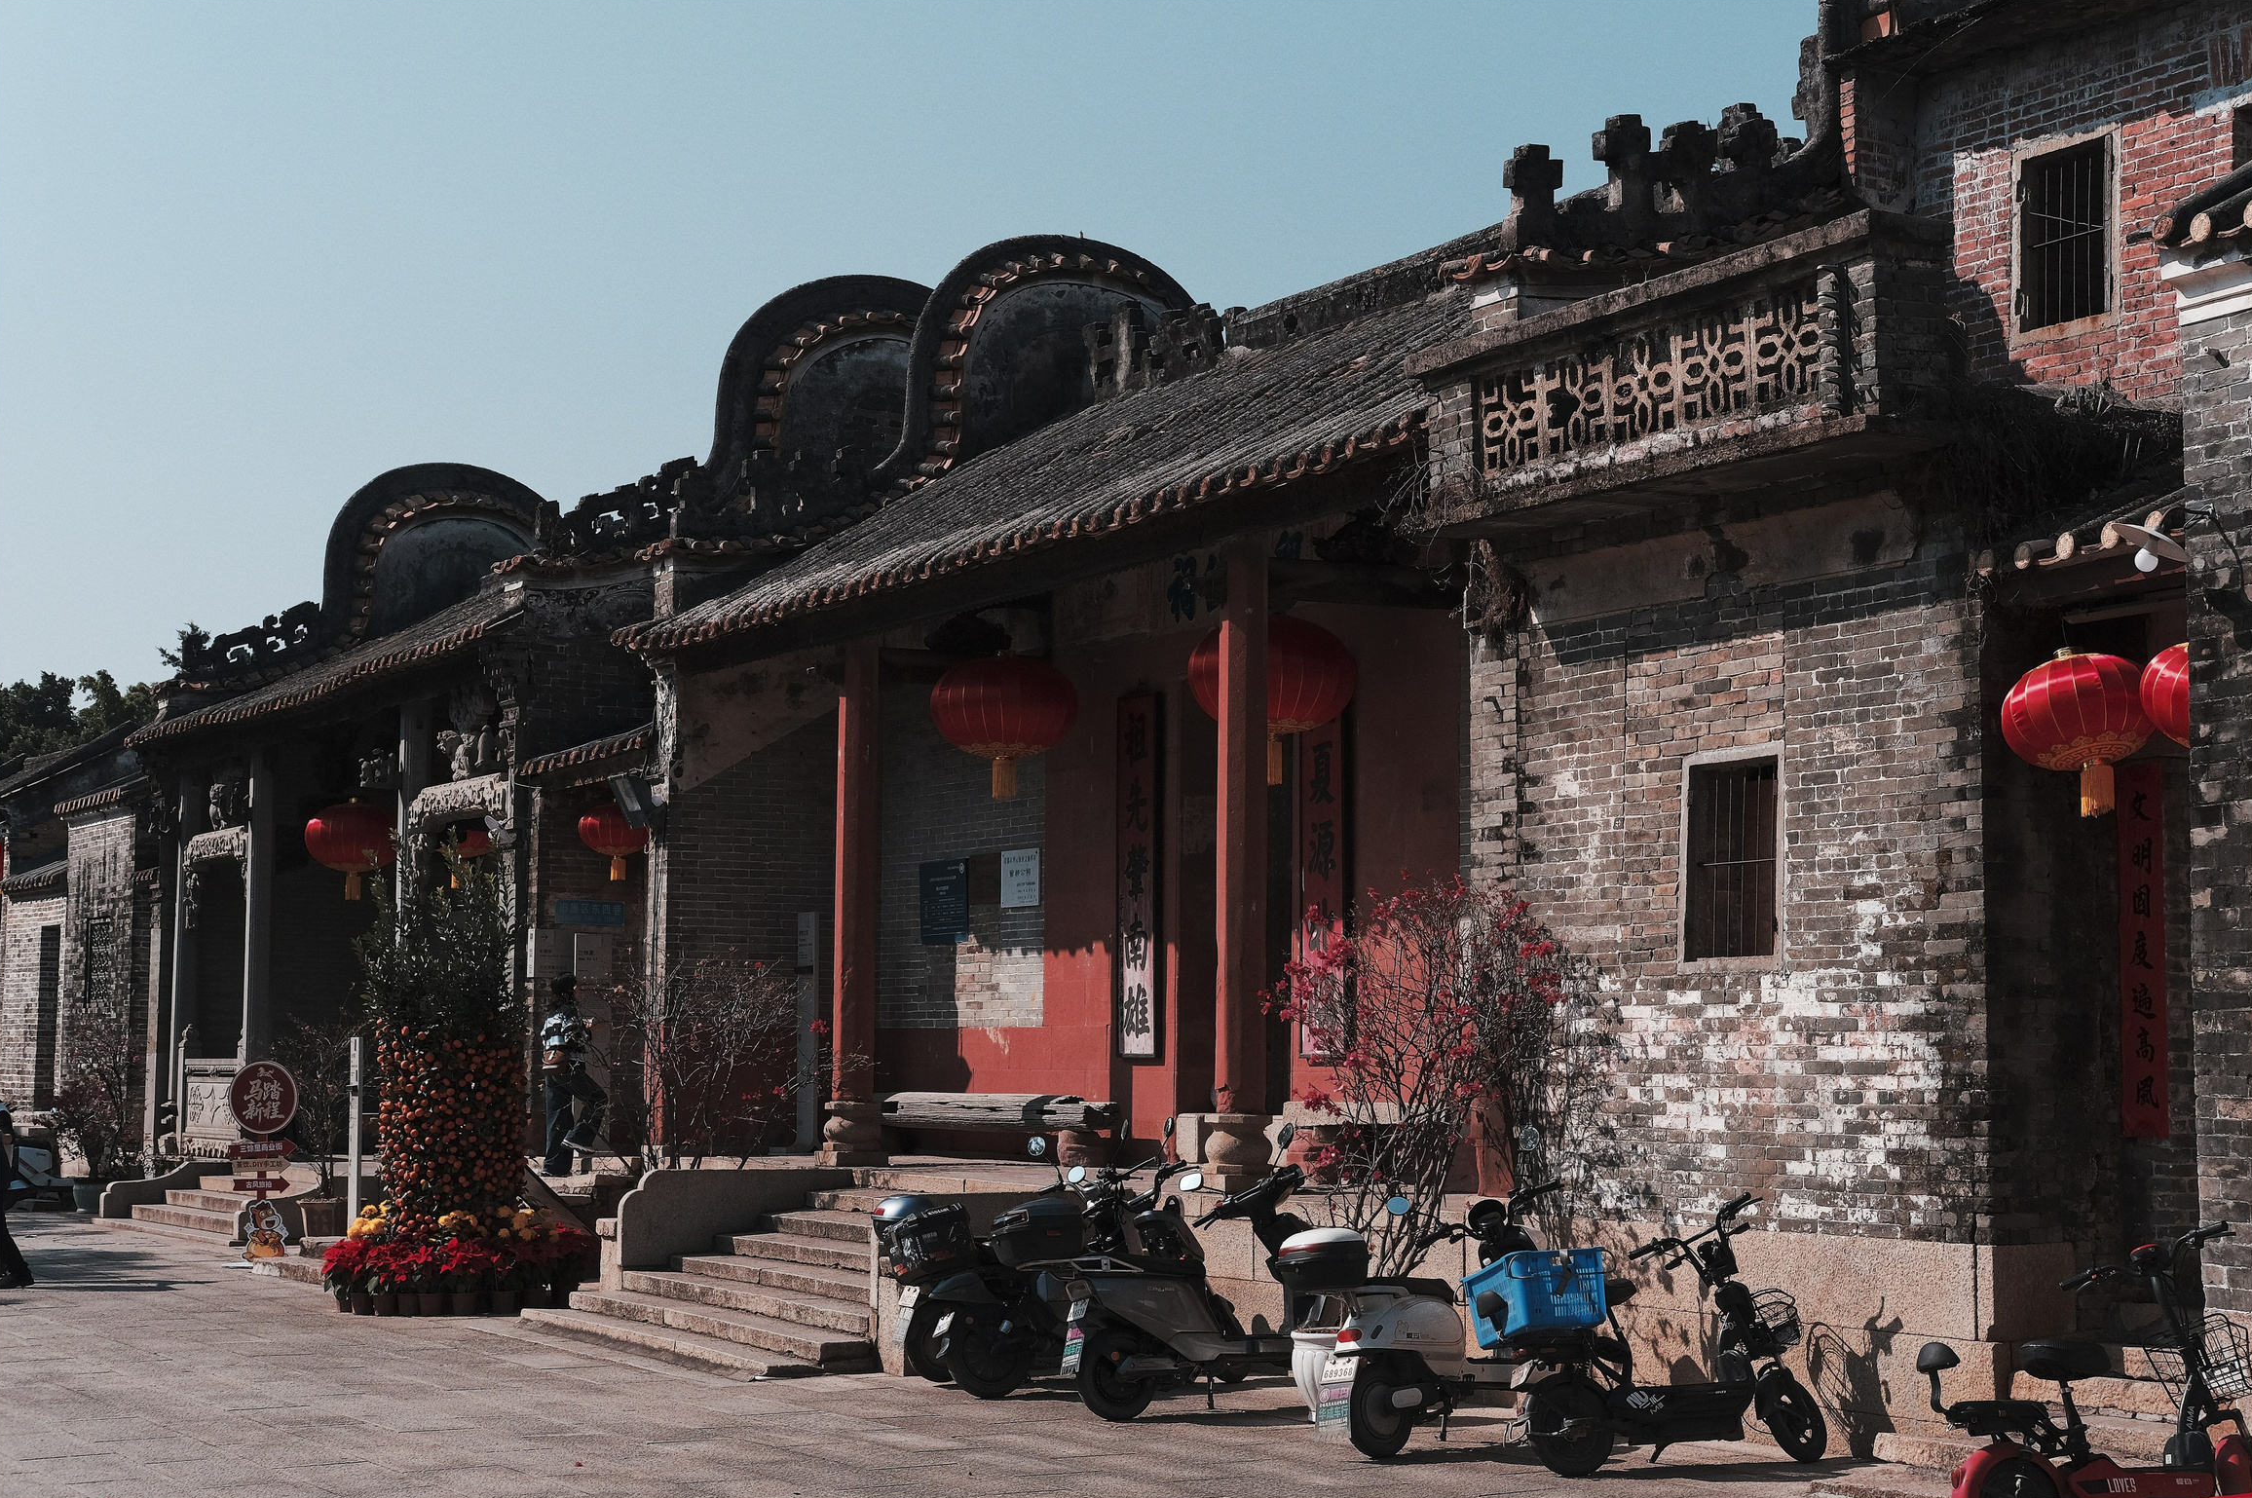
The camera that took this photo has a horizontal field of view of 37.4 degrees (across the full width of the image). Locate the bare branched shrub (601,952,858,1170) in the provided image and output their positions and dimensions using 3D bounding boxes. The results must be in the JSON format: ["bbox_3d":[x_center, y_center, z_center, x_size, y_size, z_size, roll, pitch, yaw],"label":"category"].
[{"bbox_3d":[-2.634,2.222,22.118,1.500,1.900,1.550,4,-6,-30],"label":"bare branched shrub"}]

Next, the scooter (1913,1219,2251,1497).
[{"bbox_3d":[3.549,2.252,11.931,1.540,1.080,0.620,3,-6,-23],"label":"scooter"}]

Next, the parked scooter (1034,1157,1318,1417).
[{"bbox_3d":[0.395,2.573,15.729,1.760,1.140,0.700,3,-6,-30],"label":"parked scooter"}]

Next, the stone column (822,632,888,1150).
[{"bbox_3d":[-1.854,1.021,22.318,0.360,3.520,0.360,4,-6,-30],"label":"stone column"}]

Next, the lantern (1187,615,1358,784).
[{"bbox_3d":[0.851,-0.291,19.383,0.980,0.970,0.980,0,-5,0],"label":"lantern"}]

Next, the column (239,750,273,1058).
[{"bbox_3d":[-8.344,1.960,31.976,0.340,3.950,0.340,4,-6,-30],"label":"column"}]

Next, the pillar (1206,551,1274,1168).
[{"bbox_3d":[0.647,0.610,18.730,0.300,3.700,0.300,3,-6,-31],"label":"pillar"}]

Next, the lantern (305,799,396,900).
[{"bbox_3d":[-7.951,1.037,34.229,0.990,1.060,0.990,3,-6,-31],"label":"lantern"}]

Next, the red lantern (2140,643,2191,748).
[{"bbox_3d":[4.197,-0.091,12.799,0.600,0.680,0.600,0,-6,-30],"label":"red lantern"}]

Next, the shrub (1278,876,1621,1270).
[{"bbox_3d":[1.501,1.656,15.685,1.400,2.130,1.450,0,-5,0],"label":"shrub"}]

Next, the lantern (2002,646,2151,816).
[{"bbox_3d":[3.837,-0.064,13.423,0.600,0.680,0.600,-5,-6,-31],"label":"lantern"}]

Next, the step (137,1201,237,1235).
[{"bbox_3d":[-8.892,4.551,32.105,0.360,0.160,3.700,3,-6,-31],"label":"step"}]

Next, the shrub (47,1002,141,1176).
[{"bbox_3d":[-11.435,3.820,36.944,1.000,1.990,1.020,3,-6,-31],"label":"shrub"}]

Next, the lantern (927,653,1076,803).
[{"bbox_3d":[-0.814,-0.146,22.262,0.980,0.970,0.980,0,-5,0],"label":"lantern"}]

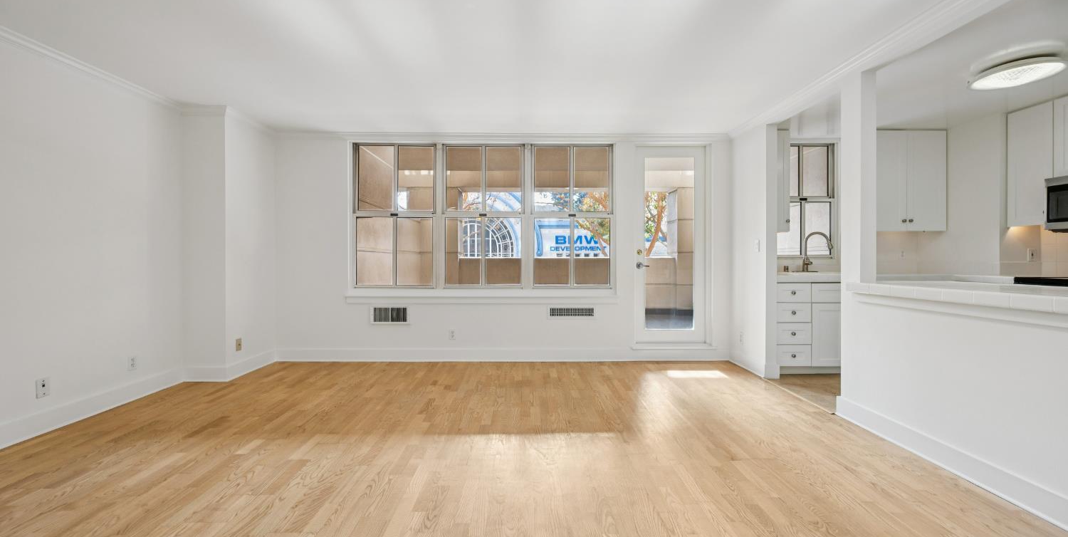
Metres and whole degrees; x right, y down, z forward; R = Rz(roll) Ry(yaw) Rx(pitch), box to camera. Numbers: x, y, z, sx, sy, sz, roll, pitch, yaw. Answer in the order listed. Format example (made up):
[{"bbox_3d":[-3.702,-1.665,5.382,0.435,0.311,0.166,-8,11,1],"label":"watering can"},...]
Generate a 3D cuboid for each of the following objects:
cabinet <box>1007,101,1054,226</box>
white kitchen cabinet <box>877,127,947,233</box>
[{"bbox_3d":[4.270,-0.845,3.460,0.310,0.985,0.325,0,1,0],"label":"cabinet"},{"bbox_3d":[3.680,-0.870,4.255,0.760,0.995,0.320,0,1,0],"label":"white kitchen cabinet"}]

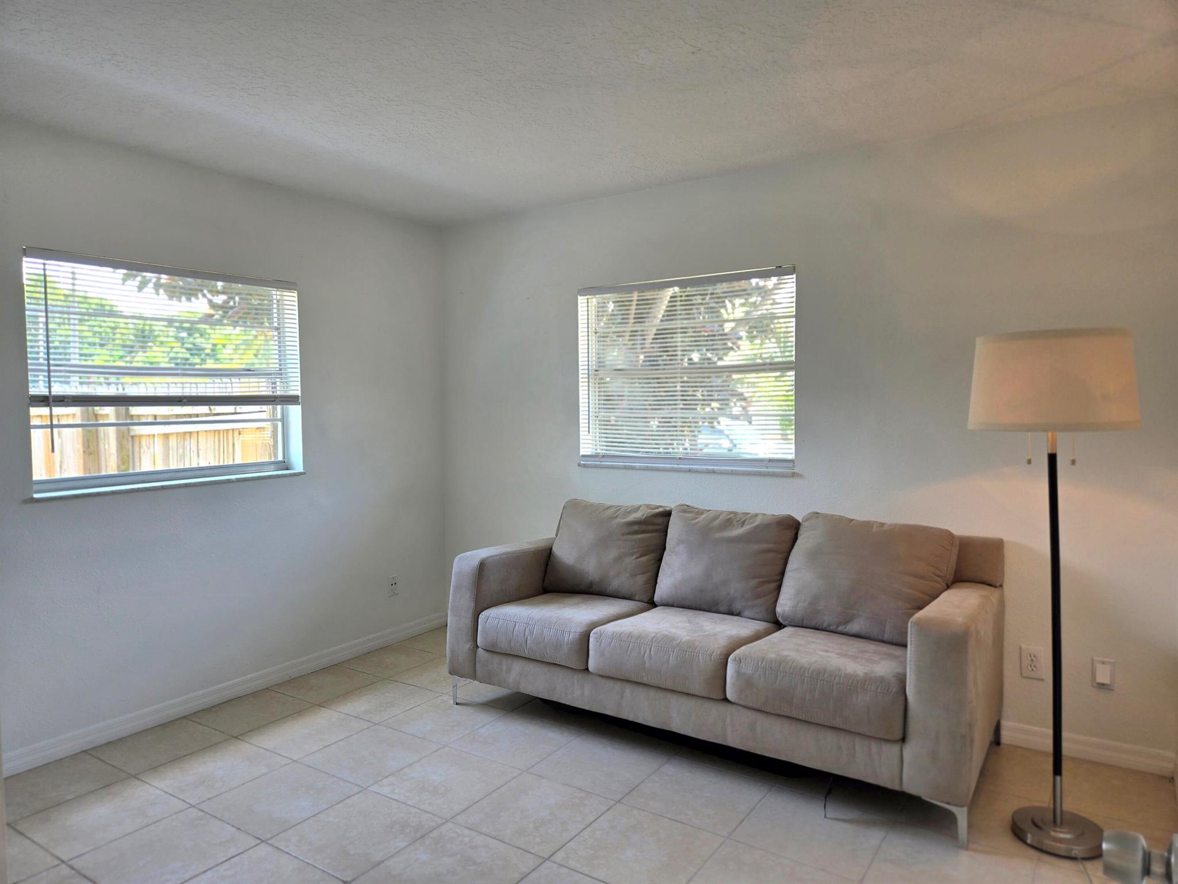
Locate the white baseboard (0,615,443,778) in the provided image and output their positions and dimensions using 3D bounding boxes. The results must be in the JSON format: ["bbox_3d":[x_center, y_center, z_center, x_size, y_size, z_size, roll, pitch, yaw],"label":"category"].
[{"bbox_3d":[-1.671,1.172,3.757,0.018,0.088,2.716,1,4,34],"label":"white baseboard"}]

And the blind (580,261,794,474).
[{"bbox_3d":[0.454,-0.348,3.907,1.195,0.925,0.045,1,4,34],"label":"blind"}]

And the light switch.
[{"bbox_3d":[1.943,0.873,2.958,0.069,0.113,0.010,1,4,34],"label":"light switch"}]

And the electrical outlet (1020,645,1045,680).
[{"bbox_3d":[1.752,0.872,3.088,0.077,0.126,0.008,1,4,34],"label":"electrical outlet"}]

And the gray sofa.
[{"bbox_3d":[0.487,0.760,3.354,2.201,0.905,0.912,1,4,34],"label":"gray sofa"}]

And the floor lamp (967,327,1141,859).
[{"bbox_3d":[1.457,0.455,2.444,0.458,1.590,0.458,0,3,34],"label":"floor lamp"}]

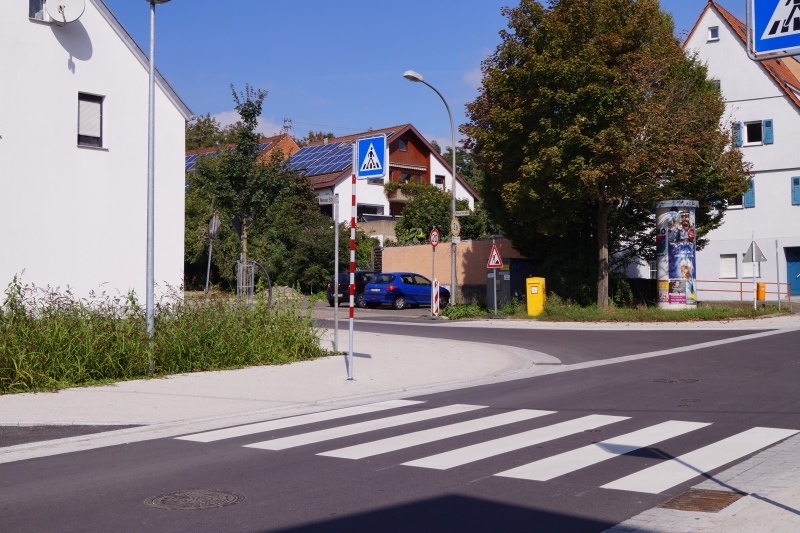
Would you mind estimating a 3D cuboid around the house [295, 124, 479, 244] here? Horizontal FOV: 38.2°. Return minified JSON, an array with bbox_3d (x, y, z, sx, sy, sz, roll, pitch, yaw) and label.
[{"bbox_3d":[-3.100,-5.450,81.900,11.600,7.900,13.500,0,0,-32],"label":"house"}]

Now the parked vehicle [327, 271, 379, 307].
[{"bbox_3d":[-1.200,0.935,48.700,1.750,1.490,4.150,0,0,43],"label":"parked vehicle"}]

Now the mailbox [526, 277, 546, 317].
[{"bbox_3d":[4.620,1.030,39.200,0.550,1.370,0.480,0,0,22],"label":"mailbox"}]

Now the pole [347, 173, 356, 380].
[{"bbox_3d":[-0.749,0.155,18.400,0.075,3.380,0.075,1,0,0],"label":"pole"}]

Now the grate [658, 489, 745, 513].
[{"bbox_3d":[2.360,1.827,9.020,0.480,0.050,0.780,0,0,33],"label":"grate"}]

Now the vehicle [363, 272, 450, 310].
[{"bbox_3d":[0.410,0.980,46.900,3.830,1.430,1.660,0,0,-43],"label":"vehicle"}]

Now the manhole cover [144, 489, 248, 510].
[{"bbox_3d":[-1.615,1.840,9.100,0.785,0.050,0.785,0,0,0],"label":"manhole cover"}]

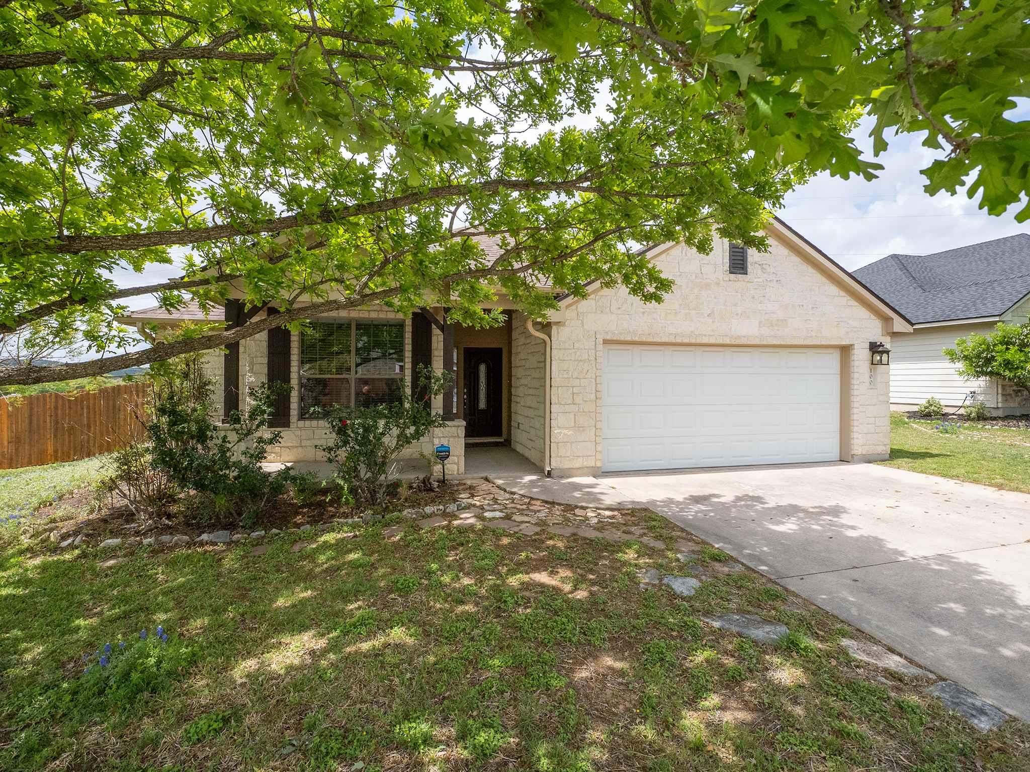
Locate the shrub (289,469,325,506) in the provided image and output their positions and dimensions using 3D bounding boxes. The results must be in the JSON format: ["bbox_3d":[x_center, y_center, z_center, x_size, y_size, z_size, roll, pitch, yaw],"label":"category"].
[{"bbox_3d":[-2.840,1.384,6.500,0.470,0.480,0.450,0,1,-12],"label":"shrub"}]

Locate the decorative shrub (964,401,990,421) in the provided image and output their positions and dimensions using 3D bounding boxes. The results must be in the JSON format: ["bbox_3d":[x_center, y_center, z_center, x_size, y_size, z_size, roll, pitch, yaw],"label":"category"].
[{"bbox_3d":[12.322,0.665,12.700,0.560,0.540,0.540,0,1,-12],"label":"decorative shrub"}]

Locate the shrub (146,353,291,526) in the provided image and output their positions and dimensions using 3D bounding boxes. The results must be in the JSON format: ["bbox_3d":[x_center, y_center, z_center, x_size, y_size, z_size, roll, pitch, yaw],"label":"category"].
[{"bbox_3d":[-3.711,0.664,5.950,1.650,2.100,1.400,0,1,-12],"label":"shrub"}]

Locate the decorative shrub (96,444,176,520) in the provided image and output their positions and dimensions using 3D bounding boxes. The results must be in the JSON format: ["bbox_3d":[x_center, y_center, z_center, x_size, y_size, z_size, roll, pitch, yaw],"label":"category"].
[{"bbox_3d":[-4.971,1.252,6.250,0.920,1.000,0.850,0,1,-12],"label":"decorative shrub"}]

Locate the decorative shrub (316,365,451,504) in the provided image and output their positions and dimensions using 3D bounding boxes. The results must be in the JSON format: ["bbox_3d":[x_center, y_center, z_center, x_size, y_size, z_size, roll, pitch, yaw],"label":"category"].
[{"bbox_3d":[-1.763,0.654,6.400,1.720,1.830,1.400,0,1,-12],"label":"decorative shrub"}]

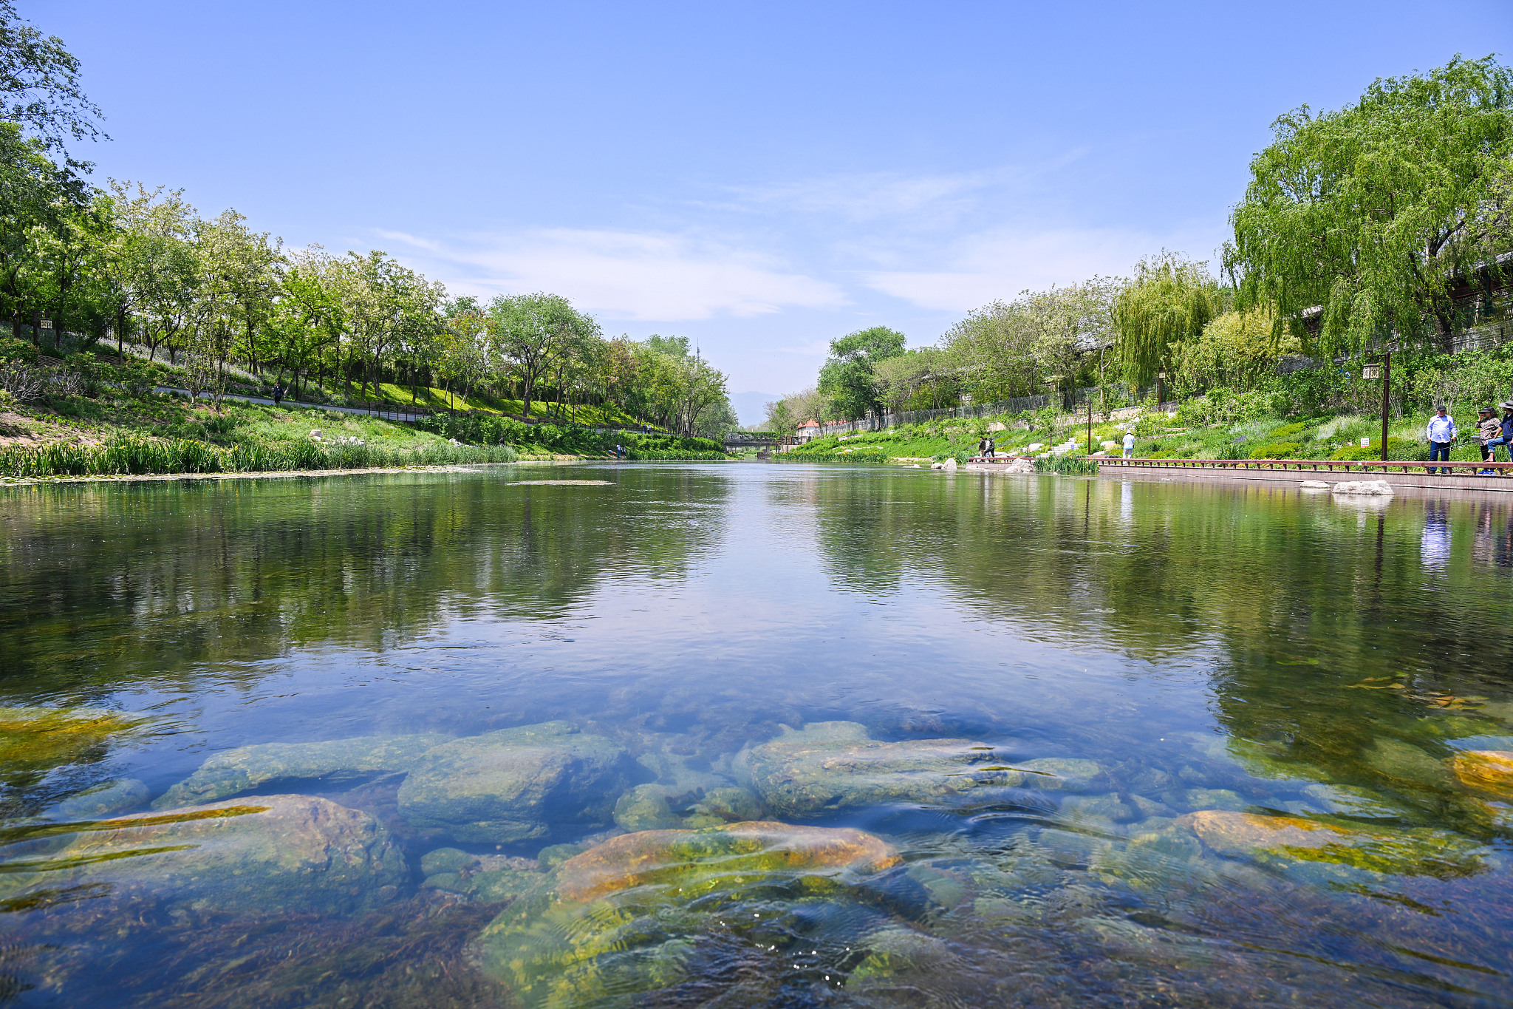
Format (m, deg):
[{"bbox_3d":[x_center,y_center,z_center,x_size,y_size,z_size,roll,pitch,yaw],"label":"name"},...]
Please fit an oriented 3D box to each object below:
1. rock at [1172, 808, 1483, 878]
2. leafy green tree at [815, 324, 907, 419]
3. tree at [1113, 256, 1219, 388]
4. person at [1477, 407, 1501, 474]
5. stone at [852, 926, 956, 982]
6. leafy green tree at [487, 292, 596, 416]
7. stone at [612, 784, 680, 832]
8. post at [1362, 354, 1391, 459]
[{"bbox_3d":[1.170,0.703,2.060,0.620,0.200,0.380,0,3,0],"label":"rock"},{"bbox_3d":[14.602,-17.892,140.000,12.300,14.100,12.300,0,3,0],"label":"leafy green tree"},{"bbox_3d":[34.972,-15.326,86.000,9.500,12.300,9.500,0,3,0],"label":"tree"},{"bbox_3d":[18.165,-1.583,25.000,0.460,1.660,0.520,0,3,2],"label":"person"},{"bbox_3d":[0.239,0.737,1.650,0.180,0.110,0.150,0,3,0],"label":"stone"},{"bbox_3d":[-23.333,-16.315,110.000,11.700,13.700,11.500,0,3,0],"label":"leafy green tree"},{"bbox_3d":[-0.263,0.723,2.400,0.160,0.120,0.150,0,3,0],"label":"stone"},{"bbox_3d":[19.055,-2.908,31.000,0.880,3.550,0.500,0,3,0],"label":"post"}]

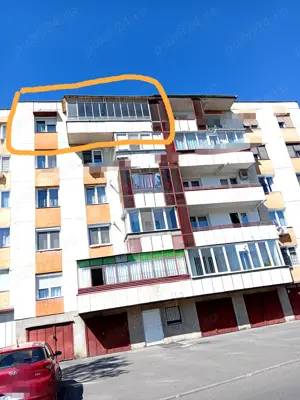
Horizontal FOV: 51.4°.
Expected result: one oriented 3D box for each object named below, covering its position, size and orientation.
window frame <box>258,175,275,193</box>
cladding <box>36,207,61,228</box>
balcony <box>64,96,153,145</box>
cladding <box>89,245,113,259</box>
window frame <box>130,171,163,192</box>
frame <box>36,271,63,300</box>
[{"bbox_3d":[8.600,-1.066,22.800,1.393,1.373,0.120,-4,-21,-12],"label":"window frame"},{"bbox_3d":[-6.295,1.124,19.374,1.477,1.281,0.122,-4,-20,-12],"label":"cladding"},{"bbox_3d":[-2.840,-5.516,21.737,5.633,2.862,1.512,-4,-20,-12],"label":"balcony"},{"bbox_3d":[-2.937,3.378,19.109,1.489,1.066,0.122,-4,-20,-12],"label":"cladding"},{"bbox_3d":[-0.210,-1.100,20.207,1.992,1.549,0.121,-4,-22,-12],"label":"window frame"},{"bbox_3d":[-5.845,5.062,18.240,1.459,1.408,0.121,-4,-22,-12],"label":"frame"}]

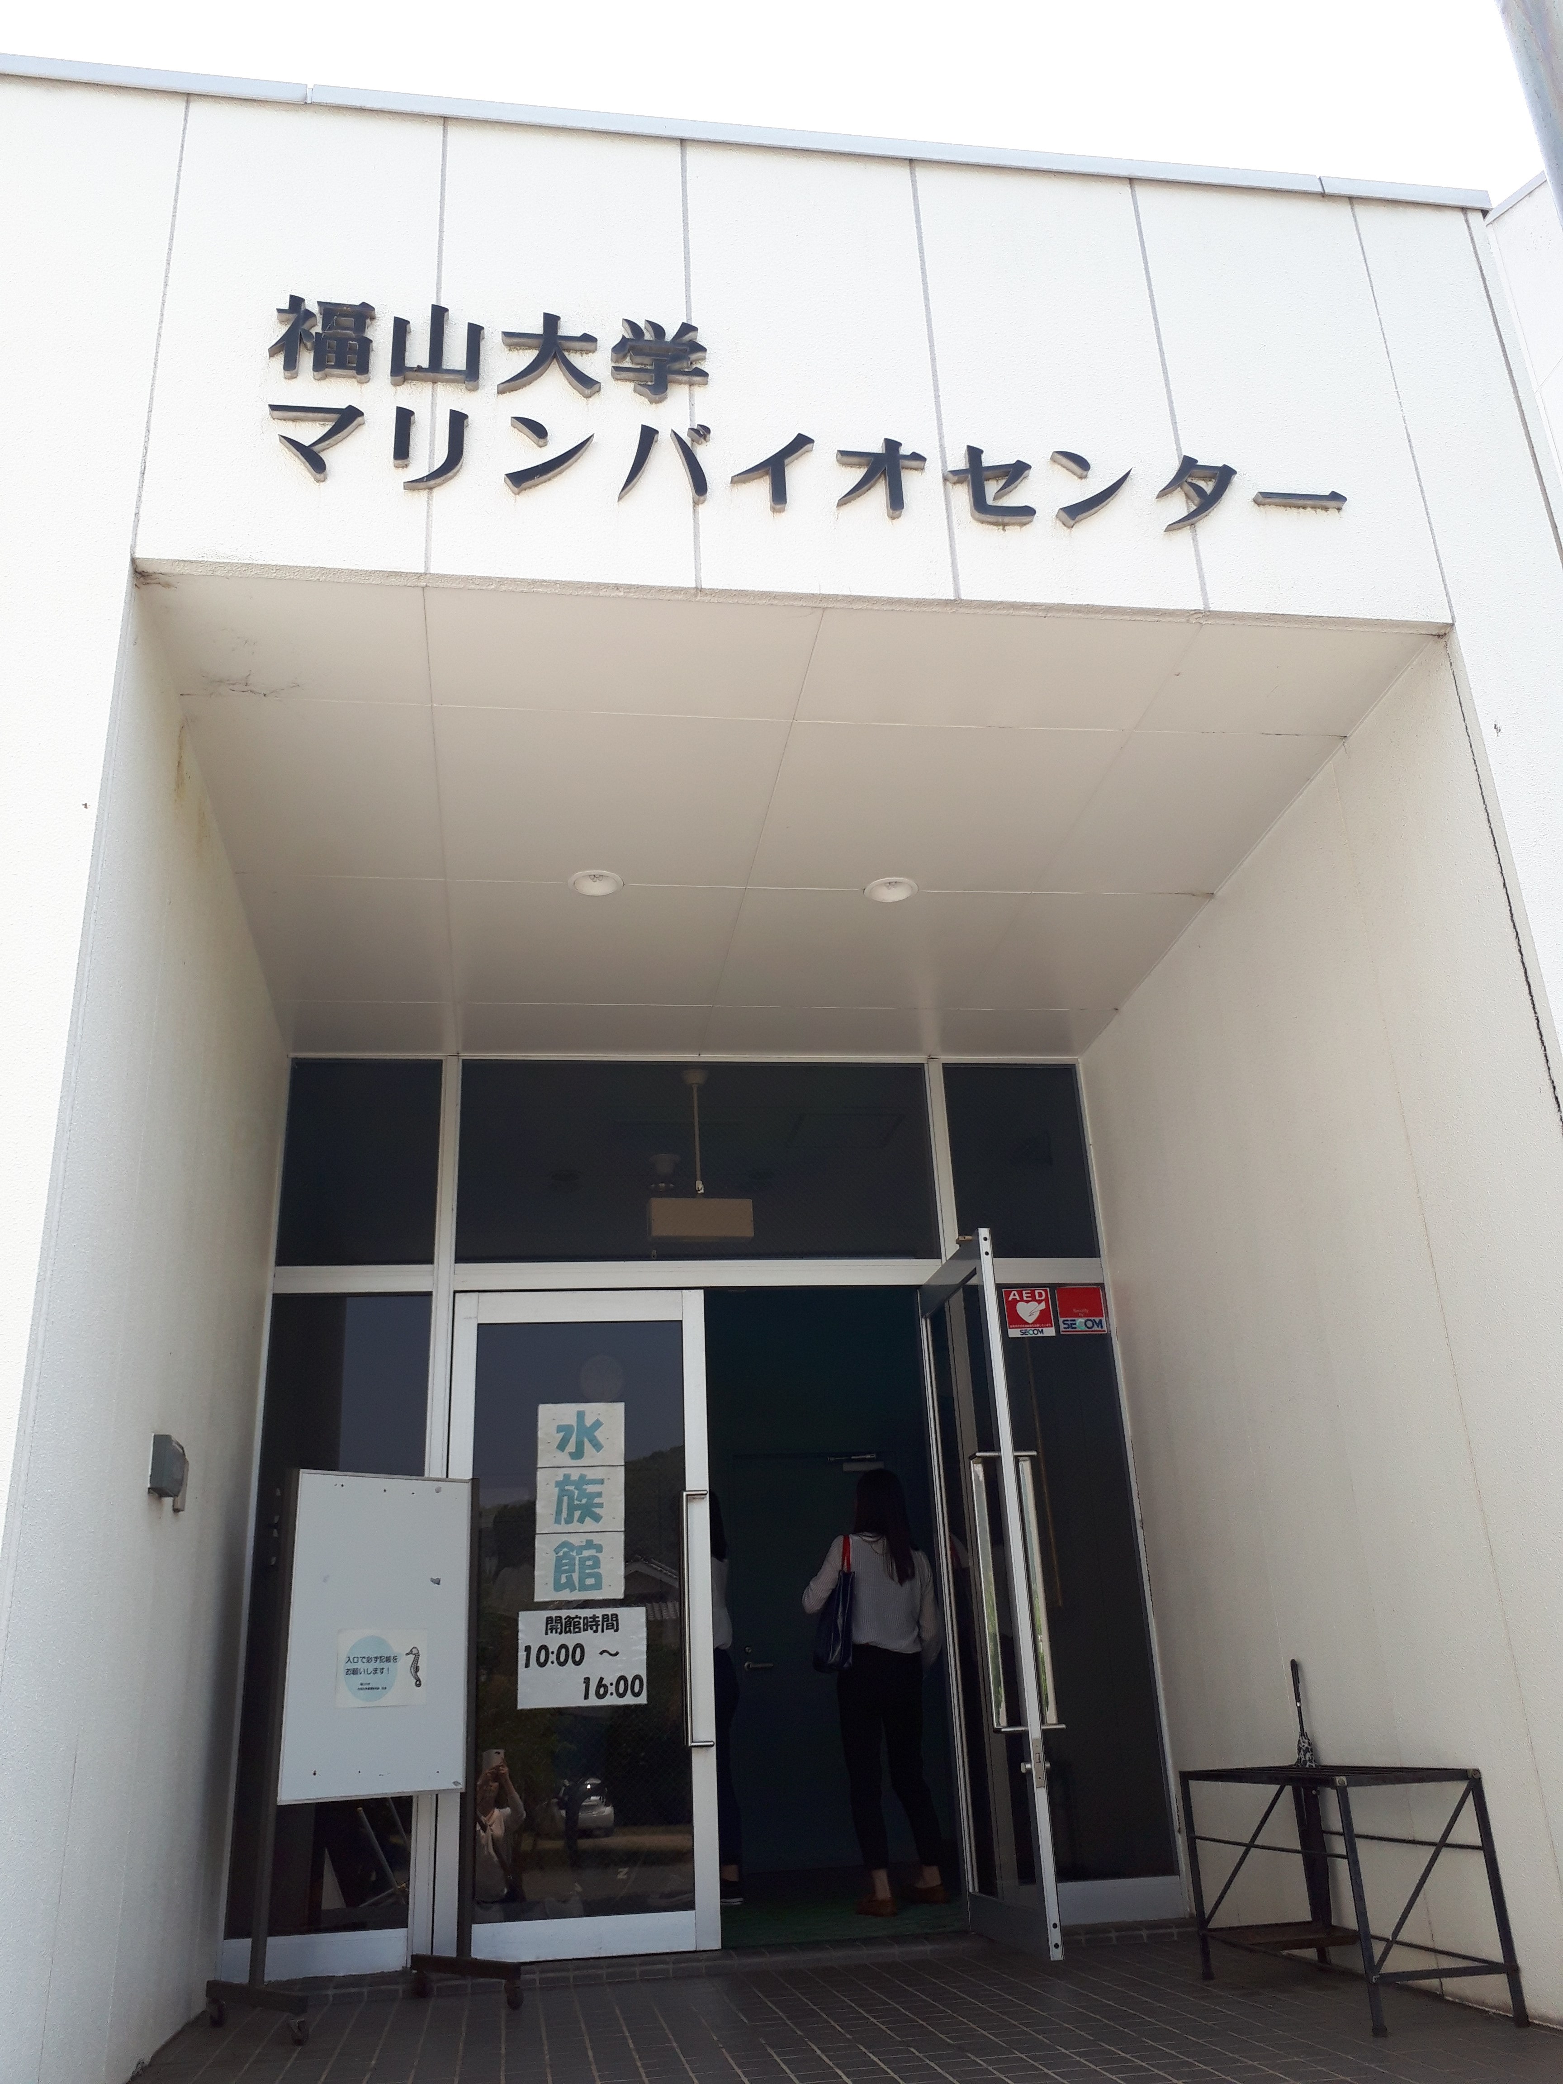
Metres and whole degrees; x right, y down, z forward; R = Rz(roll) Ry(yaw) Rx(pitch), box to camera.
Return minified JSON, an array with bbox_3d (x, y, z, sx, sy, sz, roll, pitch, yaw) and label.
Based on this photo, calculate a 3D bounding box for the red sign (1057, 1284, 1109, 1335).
[{"bbox_3d":[1.115,0.992,6.017,0.172,0.178,0.010,0,-22,-8],"label":"red sign"}]

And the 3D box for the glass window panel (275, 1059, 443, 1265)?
[{"bbox_3d":[-1.521,0.430,5.897,0.550,0.780,0.040,0,-22,-8],"label":"glass window panel"}]

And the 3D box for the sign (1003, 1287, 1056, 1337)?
[{"bbox_3d":[0.917,0.996,5.988,0.173,0.180,0.010,0,-22,-8],"label":"sign"}]

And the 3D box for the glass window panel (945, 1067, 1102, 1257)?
[{"bbox_3d":[0.915,0.447,6.226,0.545,0.780,0.040,0,-22,-8],"label":"glass window panel"}]

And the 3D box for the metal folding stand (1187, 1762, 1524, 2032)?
[{"bbox_3d":[1.449,2.207,4.273,0.385,0.540,0.975,1,-23,-10],"label":"metal folding stand"}]

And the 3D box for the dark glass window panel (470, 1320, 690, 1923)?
[{"bbox_3d":[-0.663,1.864,5.421,0.720,1.875,0.040,0,-22,-8],"label":"dark glass window panel"}]

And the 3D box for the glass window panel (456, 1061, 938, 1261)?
[{"bbox_3d":[-0.301,0.437,6.062,1.775,0.775,0.040,0,-22,-8],"label":"glass window panel"}]

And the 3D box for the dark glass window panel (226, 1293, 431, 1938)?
[{"bbox_3d":[-1.463,1.803,5.337,0.550,1.990,0.040,0,-22,-8],"label":"dark glass window panel"}]

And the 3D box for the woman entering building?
[{"bbox_3d":[0.326,2.375,6.066,0.490,1.550,0.350,0,-22,-8],"label":"woman entering building"}]

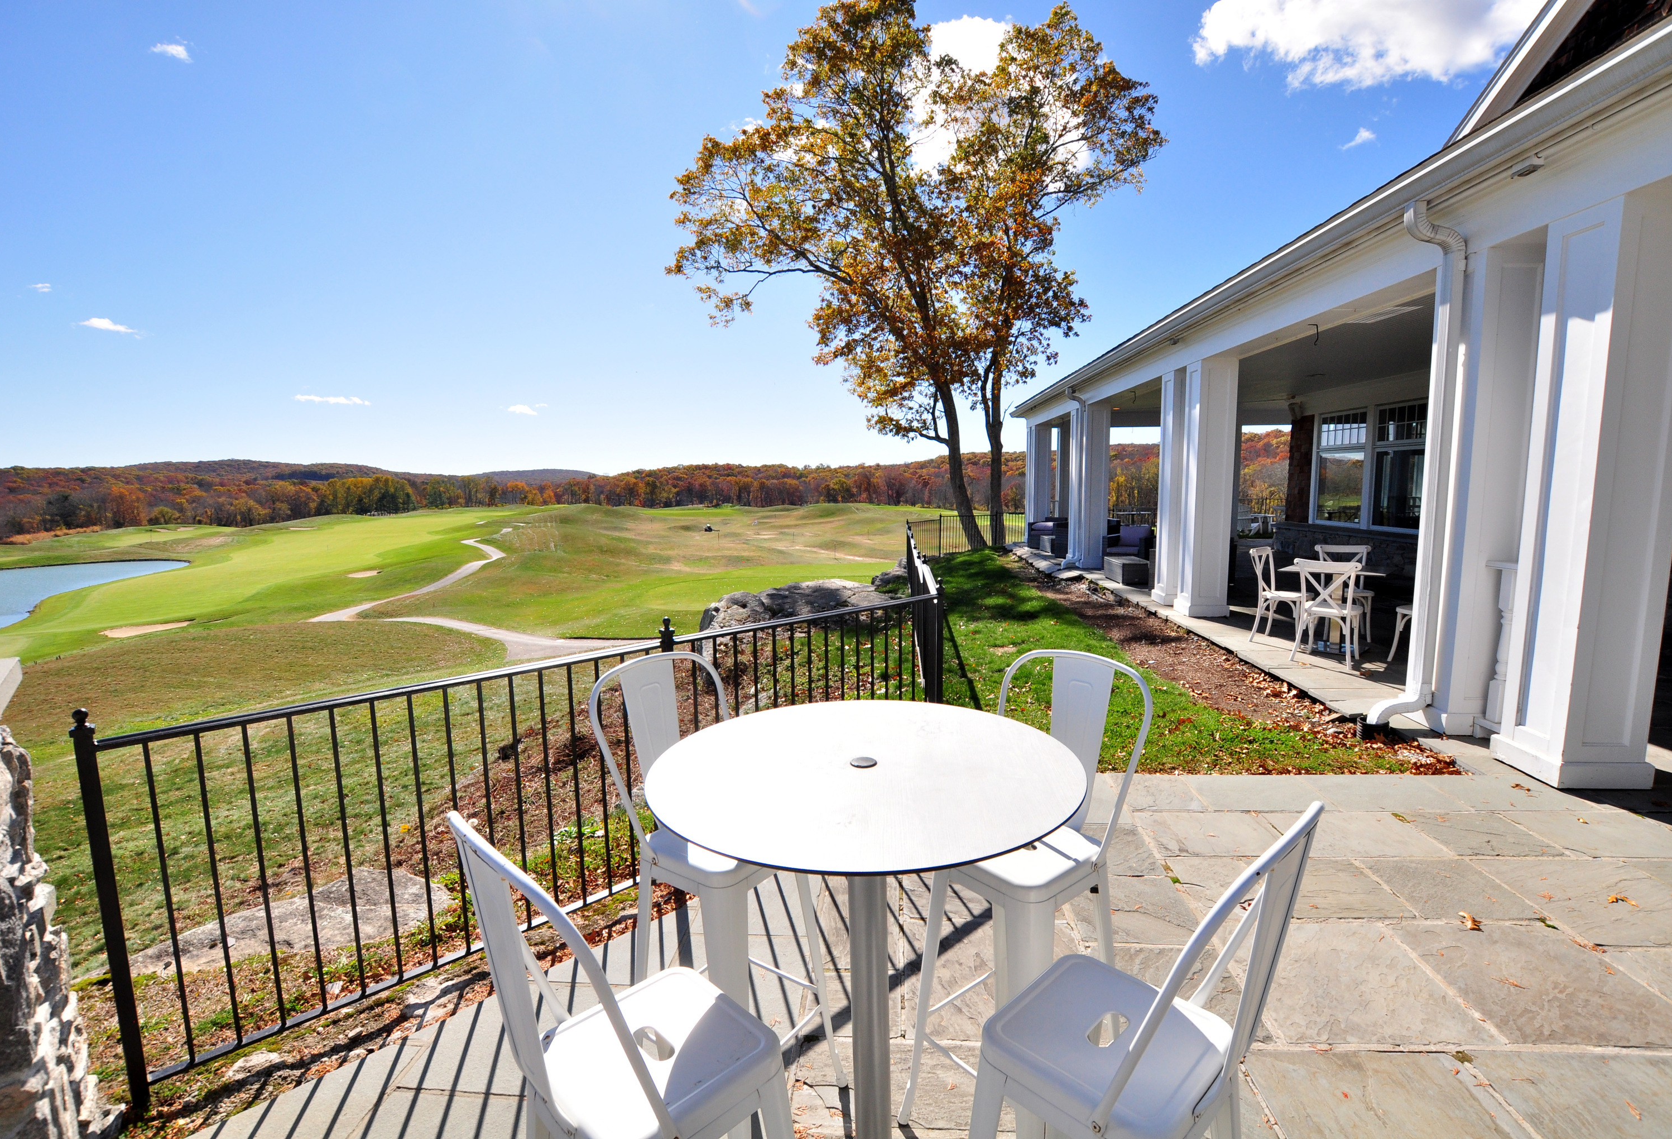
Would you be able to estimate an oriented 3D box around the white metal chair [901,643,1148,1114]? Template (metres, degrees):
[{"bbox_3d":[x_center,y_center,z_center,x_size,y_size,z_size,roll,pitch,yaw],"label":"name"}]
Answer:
[{"bbox_3d":[0.457,0.818,1.722,0.449,1.177,0.441,-7,9,-36],"label":"white metal chair"}]

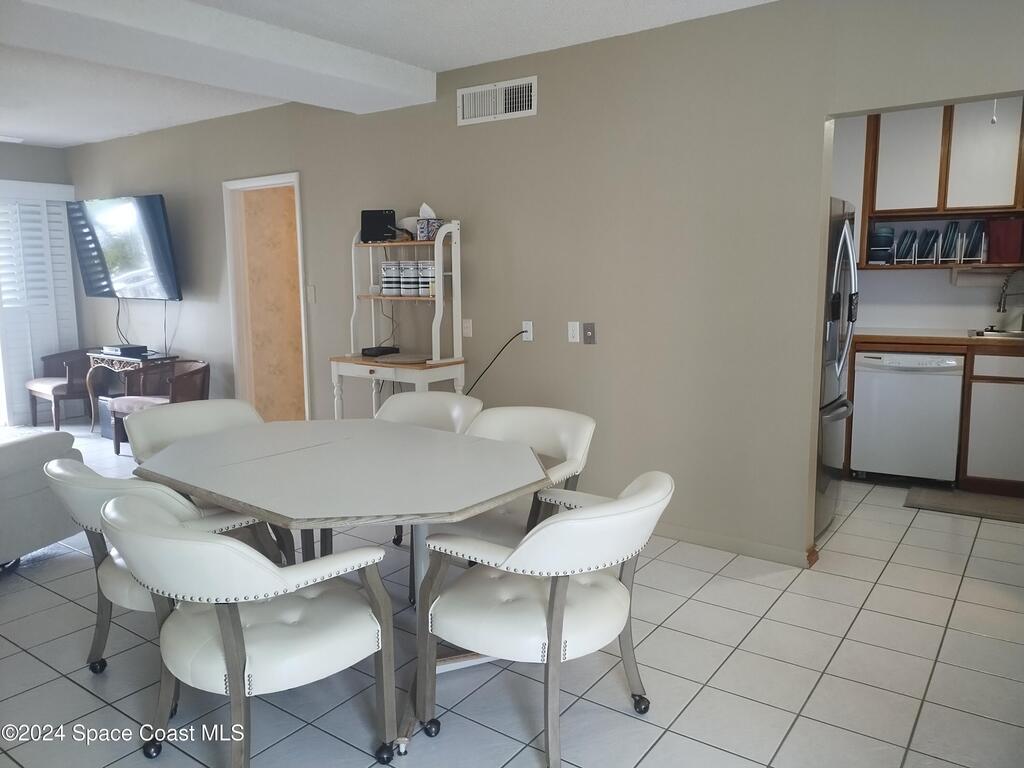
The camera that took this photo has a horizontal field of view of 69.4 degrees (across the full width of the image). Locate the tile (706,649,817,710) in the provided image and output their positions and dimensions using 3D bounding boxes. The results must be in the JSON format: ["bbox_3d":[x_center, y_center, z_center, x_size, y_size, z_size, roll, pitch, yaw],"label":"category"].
[{"bbox_3d":[0.857,1.001,2.502,0.301,0.010,0.301,5,10,36],"label":"tile"}]

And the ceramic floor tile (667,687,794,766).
[{"bbox_3d":[0.677,1.037,2.259,0.301,0.010,0.301,5,10,36],"label":"ceramic floor tile"}]

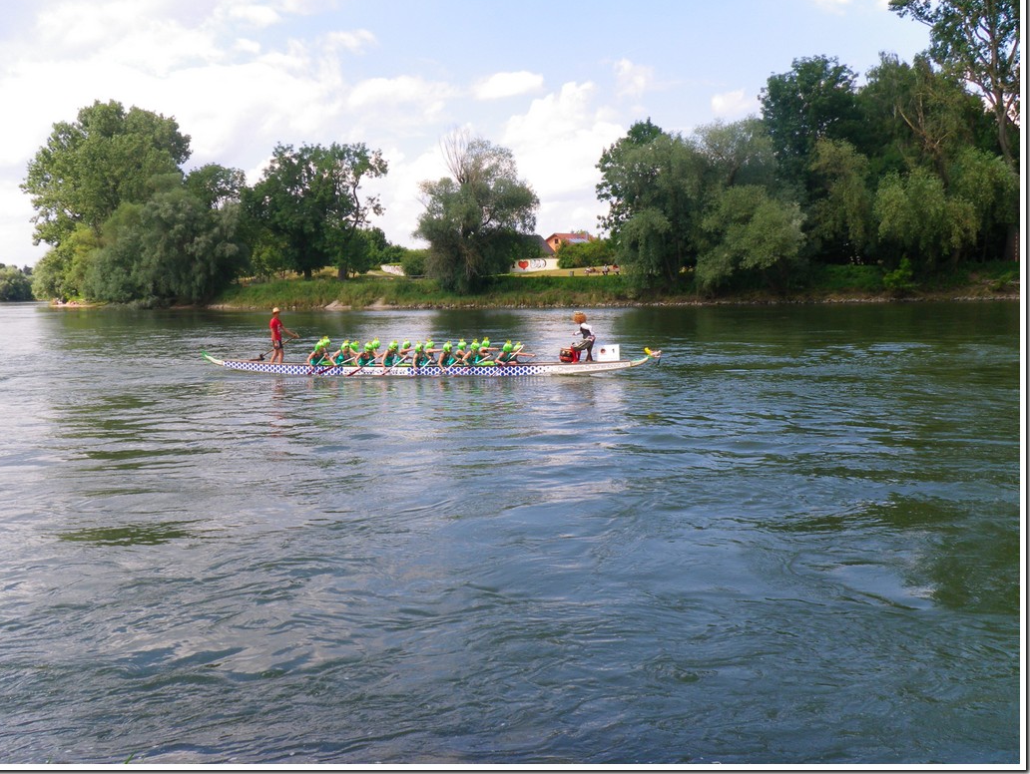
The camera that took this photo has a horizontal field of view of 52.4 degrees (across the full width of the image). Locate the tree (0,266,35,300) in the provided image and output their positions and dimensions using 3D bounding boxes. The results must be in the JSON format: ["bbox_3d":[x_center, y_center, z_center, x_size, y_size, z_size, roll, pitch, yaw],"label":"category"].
[{"bbox_3d":[-158.708,-32.560,330.000,14.470,11.330,13.000,-2,6,0],"label":"tree"}]

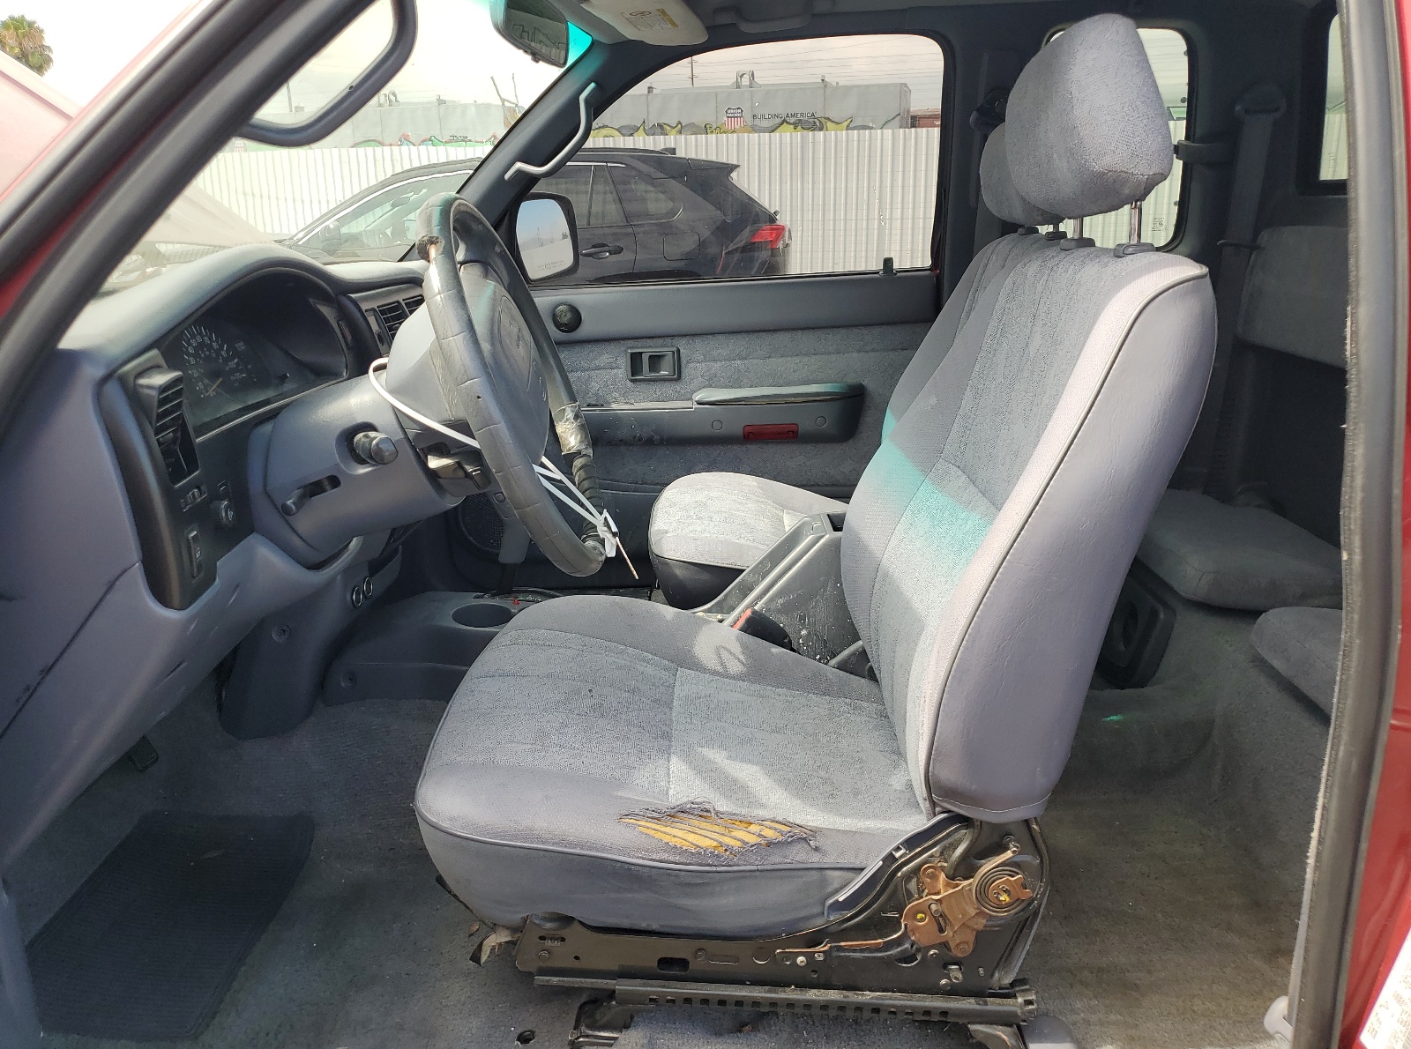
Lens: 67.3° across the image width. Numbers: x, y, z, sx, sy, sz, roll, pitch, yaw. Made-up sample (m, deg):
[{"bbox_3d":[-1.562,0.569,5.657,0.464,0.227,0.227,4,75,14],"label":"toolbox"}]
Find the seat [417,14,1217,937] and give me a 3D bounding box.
[{"bbox_3d":[0.073,-0.085,1.092,0.710,0.800,0.510,0,14,3],"label":"seat"}]

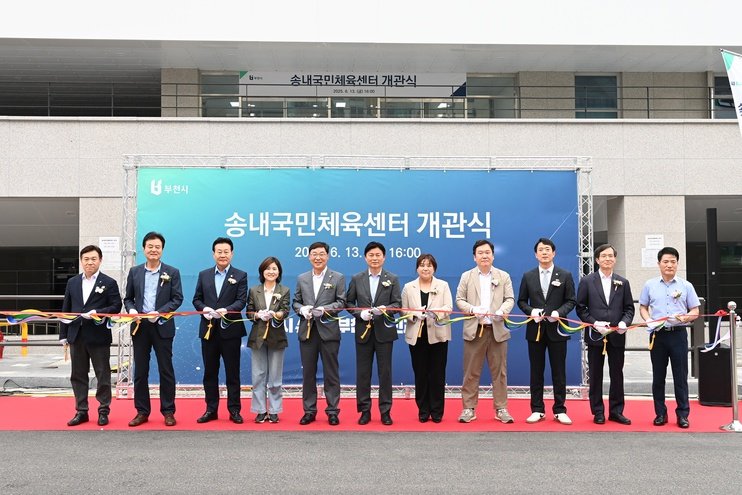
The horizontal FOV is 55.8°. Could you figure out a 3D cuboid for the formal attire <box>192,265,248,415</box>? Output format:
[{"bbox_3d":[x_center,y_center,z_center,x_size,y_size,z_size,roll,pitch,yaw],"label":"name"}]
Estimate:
[{"bbox_3d":[-1.460,0.893,6.800,0.532,1.455,0.360,0,-2,-6],"label":"formal attire"}]

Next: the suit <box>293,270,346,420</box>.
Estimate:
[{"bbox_3d":[-0.494,0.912,6.730,0.508,1.421,0.360,0,-2,-2],"label":"suit"}]

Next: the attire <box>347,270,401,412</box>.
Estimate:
[{"bbox_3d":[0.034,0.912,6.800,0.540,1.410,0.370,0,-1,0],"label":"attire"}]

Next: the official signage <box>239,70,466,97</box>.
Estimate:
[{"bbox_3d":[-0.404,-3.621,15.500,5.030,0.570,0.050,0,-1,-1],"label":"official signage"}]

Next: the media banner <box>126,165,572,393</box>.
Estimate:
[{"bbox_3d":[-0.135,0.338,7.900,5.000,2.450,0.050,0,-2,0],"label":"media banner"}]

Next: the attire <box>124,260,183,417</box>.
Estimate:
[{"bbox_3d":[-2.076,0.874,6.660,0.559,1.463,0.360,0,-2,-5],"label":"attire"}]

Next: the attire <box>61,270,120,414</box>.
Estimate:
[{"bbox_3d":[-2.692,0.922,6.750,0.550,1.400,0.380,0,-1,-2],"label":"attire"}]

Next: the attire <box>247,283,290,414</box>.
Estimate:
[{"bbox_3d":[-0.993,0.978,6.790,0.418,1.279,0.330,0,-2,-5],"label":"attire"}]

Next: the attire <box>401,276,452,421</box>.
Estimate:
[{"bbox_3d":[0.555,0.984,6.860,0.490,1.400,0.360,0,-1,3],"label":"attire"}]

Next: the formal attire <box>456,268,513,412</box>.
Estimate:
[{"bbox_3d":[1.111,0.887,6.830,0.560,1.400,0.370,0,-1,6],"label":"formal attire"}]

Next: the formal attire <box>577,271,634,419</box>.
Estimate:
[{"bbox_3d":[2.265,0.927,6.770,0.549,1.410,0.360,0,-2,10],"label":"formal attire"}]

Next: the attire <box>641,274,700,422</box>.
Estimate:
[{"bbox_3d":[2.854,0.944,6.680,0.550,1.390,0.360,0,-1,16],"label":"attire"}]

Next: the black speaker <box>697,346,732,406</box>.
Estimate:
[{"bbox_3d":[3.700,1.380,7.570,0.360,0.600,0.360,-1,-2,15],"label":"black speaker"}]

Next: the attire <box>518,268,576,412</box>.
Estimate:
[{"bbox_3d":[1.703,0.893,6.800,0.571,1.455,0.360,0,-2,8],"label":"attire"}]

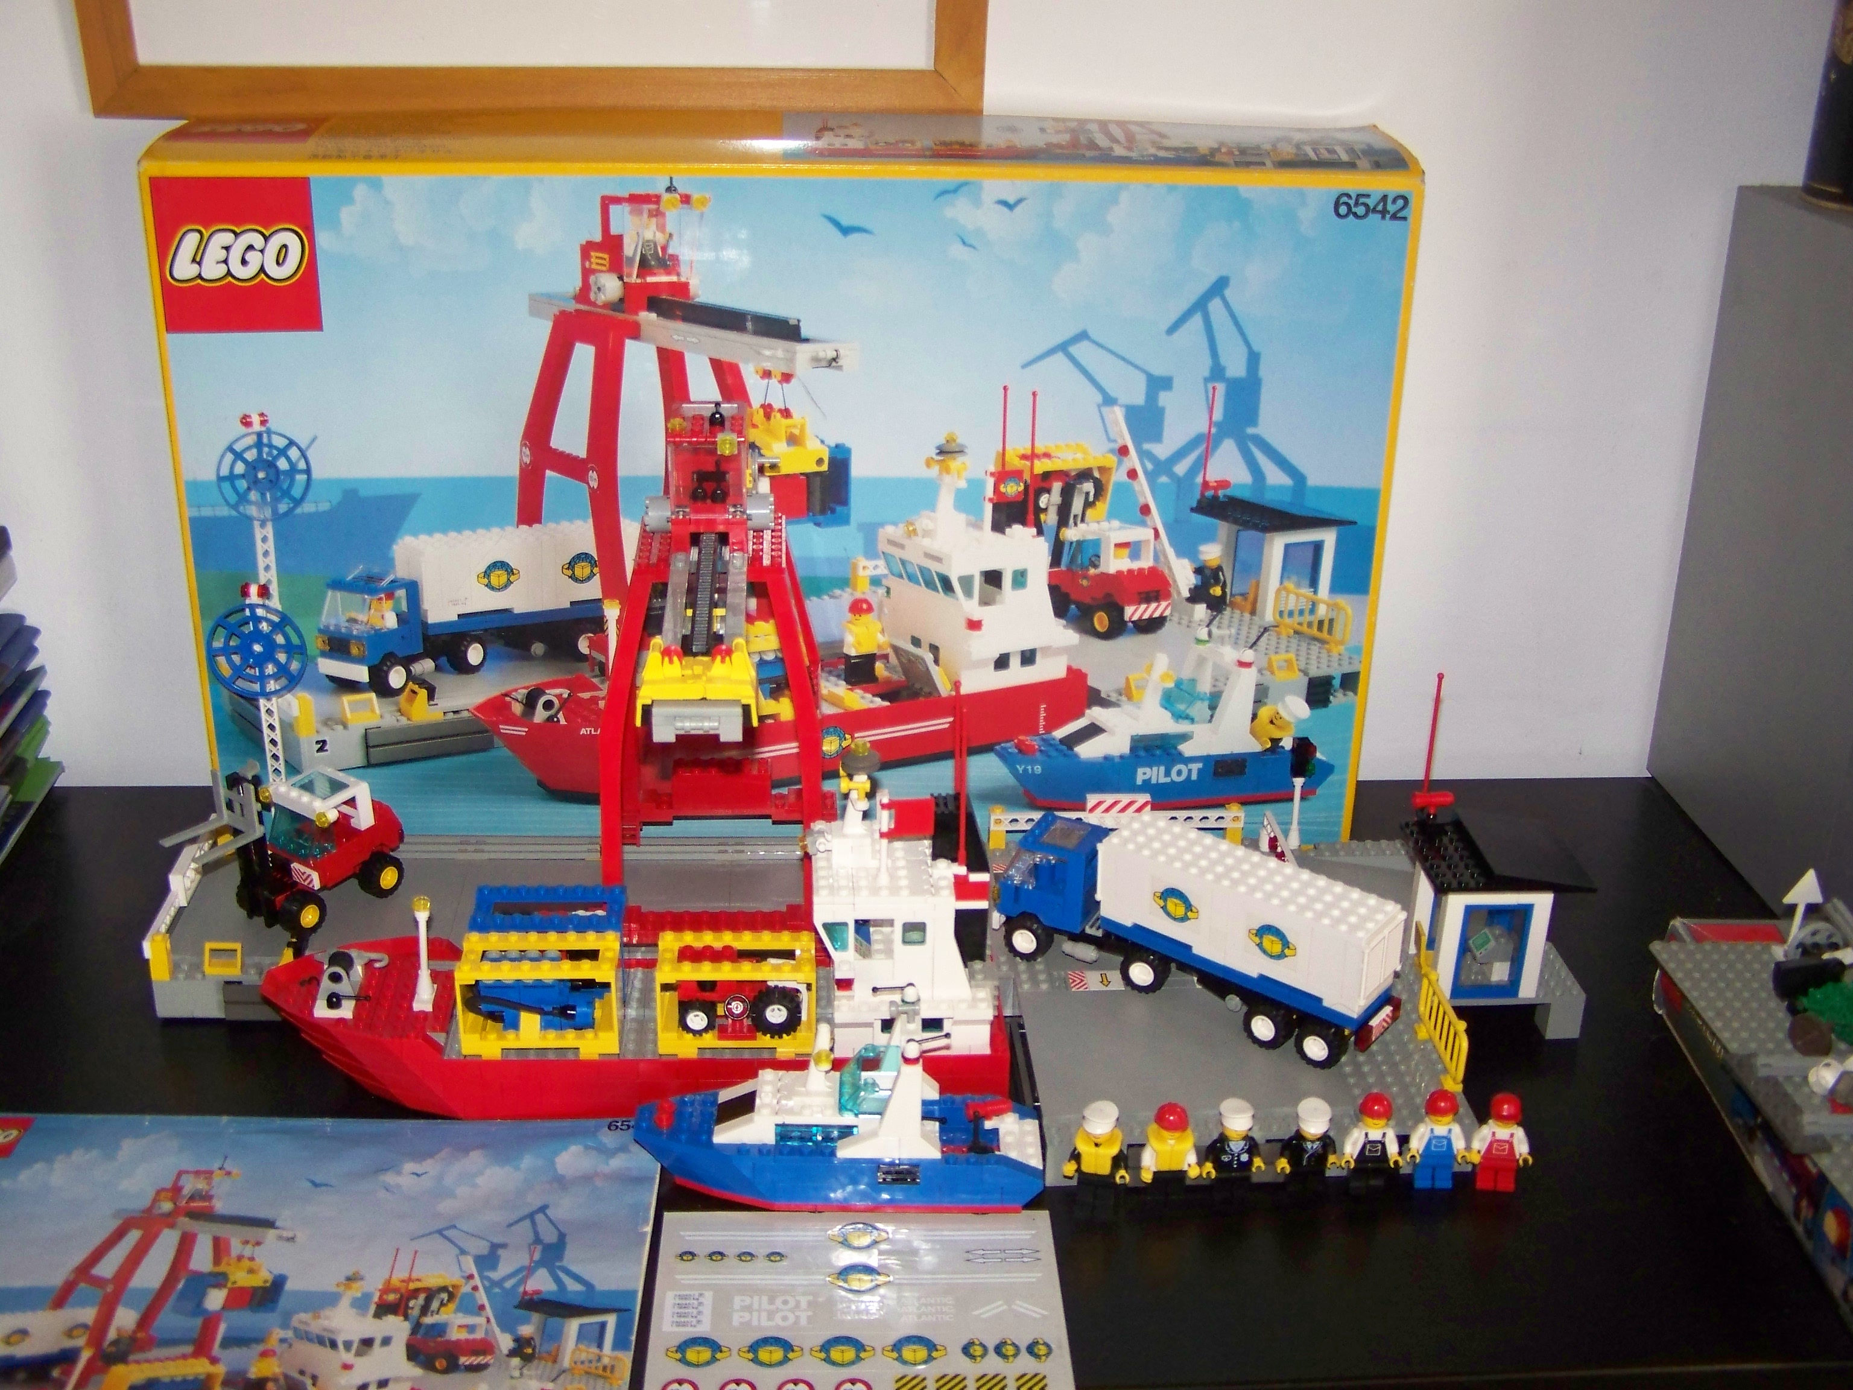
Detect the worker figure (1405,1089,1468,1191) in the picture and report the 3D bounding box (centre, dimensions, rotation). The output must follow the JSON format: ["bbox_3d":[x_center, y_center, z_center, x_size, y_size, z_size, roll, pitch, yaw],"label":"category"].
[{"bbox_3d":[0.201,0.172,0.798,0.024,0.042,0.015,6,26,13],"label":"worker figure"}]

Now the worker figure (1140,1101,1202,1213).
[{"bbox_3d":[0.095,0.177,0.789,0.024,0.042,0.016,3,25,6],"label":"worker figure"}]

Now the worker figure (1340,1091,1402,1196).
[{"bbox_3d":[0.175,0.173,0.796,0.023,0.042,0.015,5,26,11],"label":"worker figure"}]

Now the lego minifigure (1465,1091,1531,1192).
[{"bbox_3d":[0.226,0.172,0.799,0.024,0.042,0.015,7,26,14],"label":"lego minifigure"}]

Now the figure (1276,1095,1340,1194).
[{"bbox_3d":[0.150,0.174,0.793,0.025,0.042,0.015,5,25,10],"label":"figure"}]

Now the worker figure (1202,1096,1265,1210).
[{"bbox_3d":[0.121,0.176,0.790,0.024,0.042,0.015,4,25,8],"label":"worker figure"}]

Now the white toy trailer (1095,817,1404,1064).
[{"bbox_3d":[0.137,0.106,0.871,0.135,0.066,0.038,19,31,35],"label":"white toy trailer"}]

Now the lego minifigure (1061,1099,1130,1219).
[{"bbox_3d":[0.066,0.178,0.785,0.025,0.042,0.016,2,25,4],"label":"lego minifigure"}]

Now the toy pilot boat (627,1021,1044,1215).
[{"bbox_3d":[-0.034,0.156,0.793,0.160,0.076,0.049,1,25,2],"label":"toy pilot boat"}]

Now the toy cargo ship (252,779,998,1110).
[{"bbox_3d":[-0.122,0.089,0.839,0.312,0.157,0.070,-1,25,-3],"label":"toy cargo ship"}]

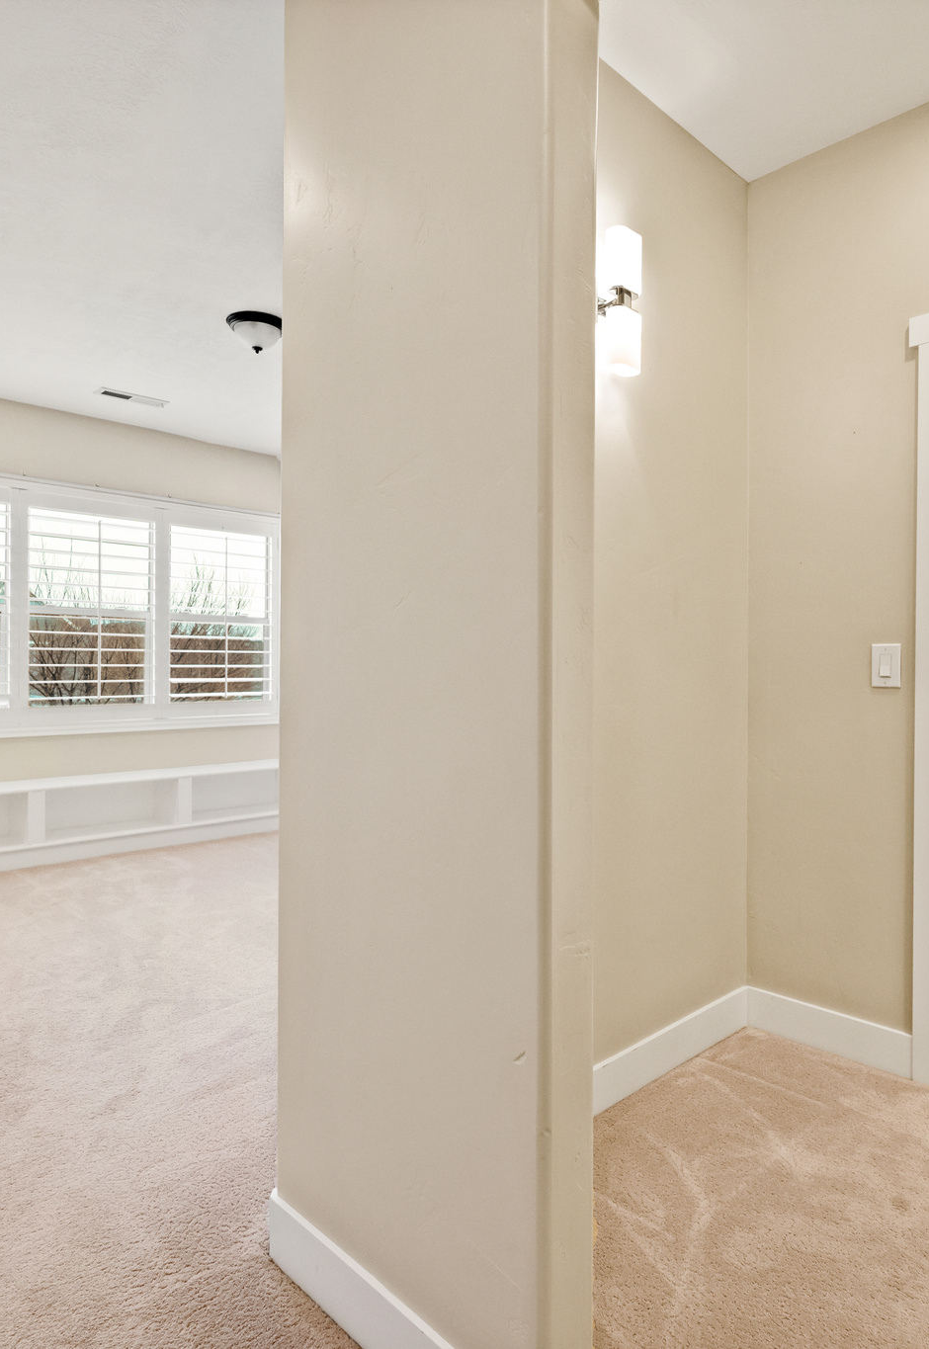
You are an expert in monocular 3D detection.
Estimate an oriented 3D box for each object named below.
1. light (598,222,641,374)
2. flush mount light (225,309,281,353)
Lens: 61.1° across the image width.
[{"bbox_3d":[0.372,-0.897,1.959,0.100,0.360,0.120,0,0,-42],"label":"light"},{"bbox_3d":[-0.963,-1.558,3.663,0.280,0.138,0.280,0,0,0],"label":"flush mount light"}]

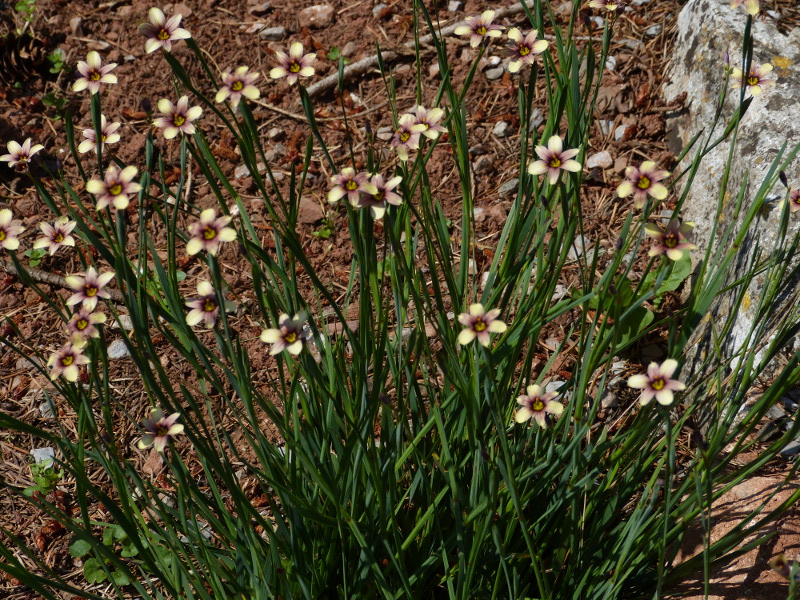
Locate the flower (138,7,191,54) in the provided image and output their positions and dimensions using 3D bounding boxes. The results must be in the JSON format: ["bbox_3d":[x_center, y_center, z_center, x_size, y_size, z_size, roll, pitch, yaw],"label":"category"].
[{"bbox_3d":[-0.118,-0.136,1.130,0.027,0.010,0.026,-10,76,-12],"label":"flower"}]

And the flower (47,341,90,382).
[{"bbox_3d":[-0.158,0.029,1.070,0.021,0.009,0.020,-8,85,-9],"label":"flower"}]

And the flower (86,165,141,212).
[{"bbox_3d":[-0.140,-0.055,1.100,0.026,0.010,0.025,-7,80,-9],"label":"flower"}]

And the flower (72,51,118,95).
[{"bbox_3d":[-0.149,-0.112,1.100,0.023,0.022,0.009,-6,2,-8],"label":"flower"}]

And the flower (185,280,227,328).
[{"bbox_3d":[-0.091,0.002,1.060,0.023,0.023,0.009,-4,-5,-5],"label":"flower"}]

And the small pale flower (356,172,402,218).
[{"bbox_3d":[-0.010,-0.051,1.115,0.023,0.010,0.023,-4,73,-5],"label":"small pale flower"}]

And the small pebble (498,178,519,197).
[{"bbox_3d":[0.069,-0.071,1.420,0.013,0.009,0.013,0,40,0],"label":"small pebble"}]

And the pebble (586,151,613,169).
[{"bbox_3d":[0.129,-0.091,1.450,0.018,0.010,0.014,0,40,0],"label":"pebble"}]

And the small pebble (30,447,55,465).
[{"bbox_3d":[-0.209,0.092,1.310,0.014,0.010,0.011,0,40,0],"label":"small pebble"}]

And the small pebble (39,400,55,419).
[{"bbox_3d":[-0.201,0.063,1.280,0.009,0.008,0.011,0,40,0],"label":"small pebble"}]

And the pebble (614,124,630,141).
[{"bbox_3d":[0.147,-0.110,1.470,0.013,0.008,0.010,0,40,0],"label":"pebble"}]

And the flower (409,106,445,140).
[{"bbox_3d":[0.015,-0.090,1.140,0.021,0.010,0.020,-11,72,-13],"label":"flower"}]

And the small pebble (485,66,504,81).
[{"bbox_3d":[0.063,-0.152,1.500,0.012,0.007,0.009,0,40,0],"label":"small pebble"}]

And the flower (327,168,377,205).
[{"bbox_3d":[-0.025,-0.056,1.120,0.022,0.010,0.021,-1,81,-1],"label":"flower"}]

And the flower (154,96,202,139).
[{"bbox_3d":[-0.112,-0.092,1.130,0.025,0.010,0.024,-3,72,-4],"label":"flower"}]

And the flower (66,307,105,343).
[{"bbox_3d":[-0.151,0.012,1.080,0.021,0.009,0.021,-7,85,-9],"label":"flower"}]

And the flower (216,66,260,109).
[{"bbox_3d":[-0.079,-0.103,1.090,0.022,0.021,0.009,-3,1,-4],"label":"flower"}]

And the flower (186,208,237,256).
[{"bbox_3d":[-0.093,-0.033,1.110,0.025,0.010,0.025,-8,79,-9],"label":"flower"}]

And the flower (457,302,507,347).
[{"bbox_3d":[0.039,0.012,1.060,0.023,0.009,0.022,2,84,2],"label":"flower"}]

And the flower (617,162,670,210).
[{"bbox_3d":[0.121,-0.057,1.110,0.027,0.010,0.026,6,82,7],"label":"flower"}]

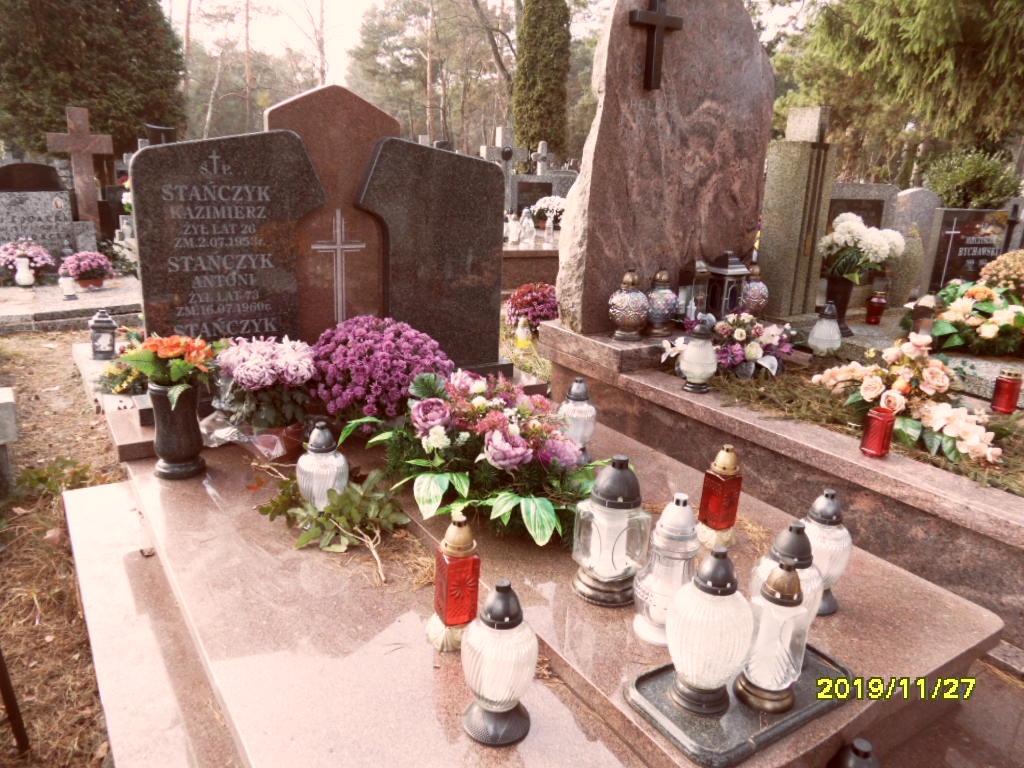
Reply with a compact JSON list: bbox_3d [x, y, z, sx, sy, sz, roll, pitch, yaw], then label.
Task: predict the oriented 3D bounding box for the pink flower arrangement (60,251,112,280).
[{"bbox_3d":[-3.617,-0.993,6.050,0.460,0.300,0.440,-7,19,-30],"label":"pink flower arrangement"}]

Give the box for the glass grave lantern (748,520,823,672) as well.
[{"bbox_3d":[0.503,0.387,1.288,0.124,0.270,0.124,11,18,24],"label":"glass grave lantern"}]

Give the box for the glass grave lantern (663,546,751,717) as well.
[{"bbox_3d":[0.328,0.403,1.173,0.147,0.288,0.147,9,17,18],"label":"glass grave lantern"}]

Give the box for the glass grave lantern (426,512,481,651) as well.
[{"bbox_3d":[-0.116,0.384,1.408,0.095,0.266,0.095,-4,17,-24],"label":"glass grave lantern"}]

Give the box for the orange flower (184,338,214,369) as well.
[{"bbox_3d":[-0.870,-0.085,1.970,0.078,0.080,0.075,-4,18,-24],"label":"orange flower"}]

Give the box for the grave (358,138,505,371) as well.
[{"bbox_3d":[-0.341,-0.529,3.026,0.679,0.950,0.070,-8,20,-34],"label":"grave"}]

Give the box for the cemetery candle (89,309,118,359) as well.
[{"bbox_3d":[-1.697,-0.206,2.950,0.125,0.215,0.125,-6,17,-30],"label":"cemetery candle"}]

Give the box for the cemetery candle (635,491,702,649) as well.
[{"bbox_3d":[0.316,0.358,1.414,0.120,0.295,0.120,4,16,0],"label":"cemetery candle"}]

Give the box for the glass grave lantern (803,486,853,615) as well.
[{"bbox_3d":[0.668,0.353,1.489,0.110,0.262,0.110,11,18,26],"label":"glass grave lantern"}]

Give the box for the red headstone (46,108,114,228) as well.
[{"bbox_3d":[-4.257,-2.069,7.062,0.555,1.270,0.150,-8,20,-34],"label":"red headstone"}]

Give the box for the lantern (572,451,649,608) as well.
[{"bbox_3d":[0.212,0.304,1.532,0.155,0.312,0.155,18,21,41],"label":"lantern"}]

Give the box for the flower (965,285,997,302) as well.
[{"bbox_3d":[1.848,-0.357,2.800,0.120,0.075,0.110,14,20,31],"label":"flower"}]

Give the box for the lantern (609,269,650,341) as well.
[{"bbox_3d":[0.450,-0.305,2.720,0.158,0.268,0.158,3,14,0],"label":"lantern"}]

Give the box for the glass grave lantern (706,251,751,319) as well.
[{"bbox_3d":[1.085,-0.481,3.544,0.150,0.344,0.150,-8,20,-34],"label":"glass grave lantern"}]

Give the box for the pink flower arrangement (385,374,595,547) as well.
[{"bbox_3d":[-0.080,0.162,2.103,0.553,0.340,0.485,-8,20,-34],"label":"pink flower arrangement"}]

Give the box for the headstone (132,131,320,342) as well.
[{"bbox_3d":[-1.005,-0.427,2.611,0.642,0.973,0.076,-9,21,-34],"label":"headstone"}]

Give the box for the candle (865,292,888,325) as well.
[{"bbox_3d":[1.474,-0.306,2.880,0.083,0.130,0.083,3,14,0],"label":"candle"}]

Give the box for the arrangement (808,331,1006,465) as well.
[{"bbox_3d":[1.106,0.040,1.980,0.270,0.270,0.480,-8,19,-35],"label":"arrangement"}]

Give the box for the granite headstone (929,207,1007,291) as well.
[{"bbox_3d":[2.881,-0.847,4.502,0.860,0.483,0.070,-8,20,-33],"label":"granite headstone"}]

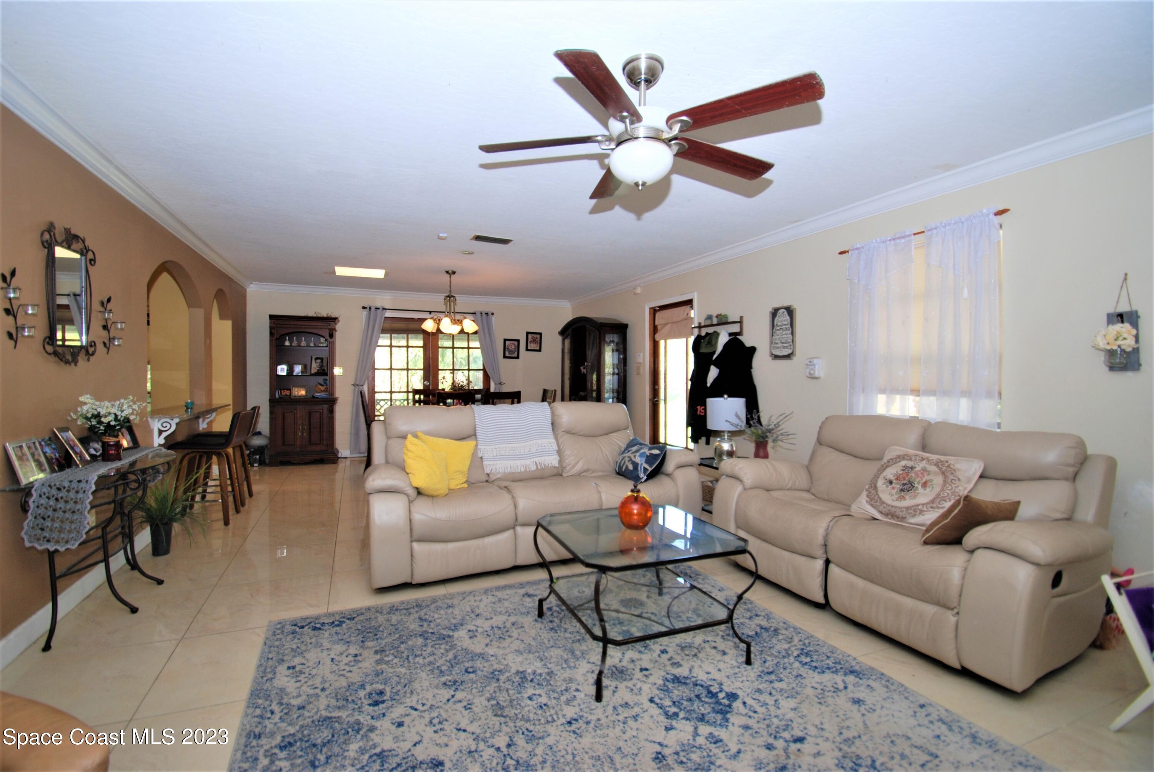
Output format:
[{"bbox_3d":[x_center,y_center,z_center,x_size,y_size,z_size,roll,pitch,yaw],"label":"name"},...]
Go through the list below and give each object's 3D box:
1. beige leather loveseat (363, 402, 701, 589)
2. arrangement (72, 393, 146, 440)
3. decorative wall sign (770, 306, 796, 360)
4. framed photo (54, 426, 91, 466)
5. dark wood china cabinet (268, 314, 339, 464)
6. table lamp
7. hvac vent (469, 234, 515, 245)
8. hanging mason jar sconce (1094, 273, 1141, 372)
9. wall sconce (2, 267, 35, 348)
[{"bbox_3d":[-0.297,0.637,3.461,2.270,0.985,0.900,0,2,-25],"label":"beige leather loveseat"},{"bbox_3d":[-2.406,0.164,2.473,0.290,0.240,0.290,0,2,-25],"label":"arrangement"},{"bbox_3d":[1.786,-0.457,4.176,0.024,0.420,0.270,0,2,-25],"label":"decorative wall sign"},{"bbox_3d":[-2.583,0.311,2.464,0.025,0.220,0.180,-27,15,-28],"label":"framed photo"},{"bbox_3d":[-3.611,0.064,6.411,0.800,1.947,0.400,0,2,-25],"label":"dark wood china cabinet"},{"bbox_3d":[1.166,0.360,3.795,0.305,0.550,0.305,0,2,-25],"label":"table lamp"},{"bbox_3d":[-0.787,-1.333,4.410,0.370,0.025,0.190,0,2,-25],"label":"hvac vent"},{"bbox_3d":[2.655,-0.315,2.374,0.145,0.490,0.150,-1,2,-25],"label":"hanging mason jar sconce"},{"bbox_3d":[-2.247,-0.317,1.941,0.100,0.335,0.170,0,2,-25],"label":"wall sconce"}]

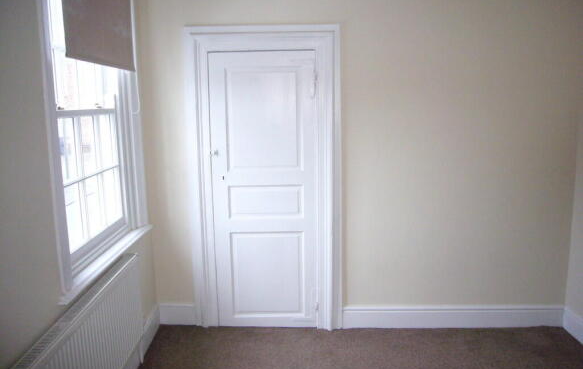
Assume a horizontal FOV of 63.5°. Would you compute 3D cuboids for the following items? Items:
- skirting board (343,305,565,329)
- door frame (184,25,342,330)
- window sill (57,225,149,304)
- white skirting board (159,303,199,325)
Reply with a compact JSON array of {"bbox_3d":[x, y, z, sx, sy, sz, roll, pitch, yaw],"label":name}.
[{"bbox_3d":[1.121,0.922,3.308,1.514,0.171,0.027,-1,7,3],"label":"skirting board"},{"bbox_3d":[-0.175,-0.007,3.240,1.040,2.090,0.100,-1,7,3],"label":"door frame"},{"bbox_3d":[-0.921,0.343,2.421,0.090,0.040,1.384,-1,7,-3],"label":"window sill"},{"bbox_3d":[-0.809,0.934,3.411,0.285,0.166,0.027,-1,7,3],"label":"white skirting board"}]

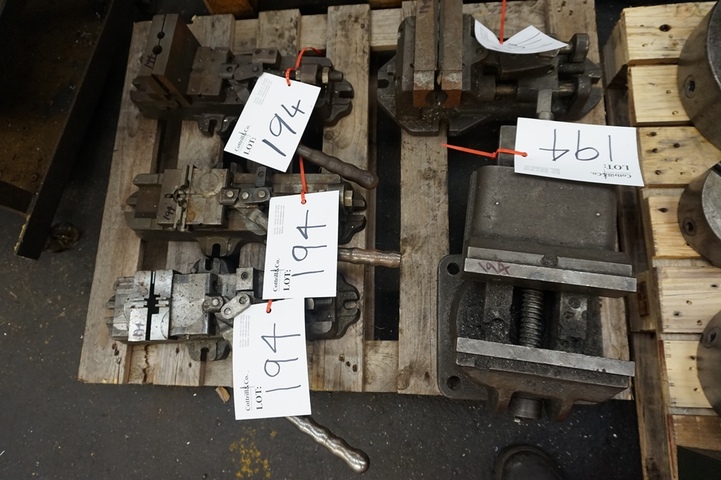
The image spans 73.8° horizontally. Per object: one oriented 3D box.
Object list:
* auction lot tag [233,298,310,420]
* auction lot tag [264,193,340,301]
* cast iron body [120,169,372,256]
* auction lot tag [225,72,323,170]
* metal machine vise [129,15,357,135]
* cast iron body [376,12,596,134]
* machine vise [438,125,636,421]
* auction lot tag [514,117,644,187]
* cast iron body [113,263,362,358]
[{"bbox_3d":[-0.102,0.135,0.546,0.089,0.008,0.126,-9,74,11],"label":"auction lot tag"},{"bbox_3d":[-0.068,0.005,0.559,0.089,0.008,0.126,-4,72,15],"label":"auction lot tag"},{"bbox_3d":[-0.164,-0.046,0.641,0.342,0.065,0.131,2,77,8],"label":"cast iron body"},{"bbox_3d":[-0.114,-0.159,0.635,0.089,0.008,0.126,19,78,12],"label":"auction lot tag"},{"bbox_3d":[-0.182,-0.225,0.677,0.342,0.084,0.140,4,77,8],"label":"metal machine vise"},{"bbox_3d":[0.168,-0.230,0.625,0.305,0.102,0.165,0,76,7],"label":"cast iron body"},{"bbox_3d":[0.186,0.027,0.544,0.191,0.133,0.335,7,77,9],"label":"machine vise"},{"bbox_3d":[0.235,-0.098,0.522,0.126,0.008,0.089,8,55,12],"label":"auction lot tag"},{"bbox_3d":[-0.176,0.085,0.609,0.348,0.068,0.133,0,76,7],"label":"cast iron body"}]

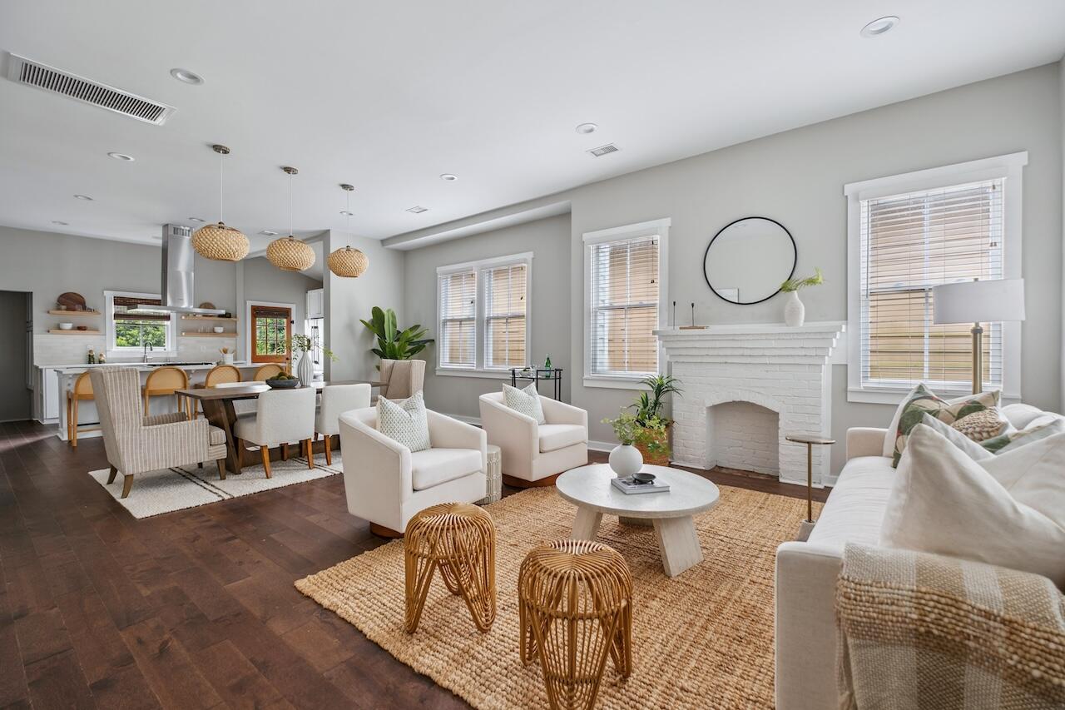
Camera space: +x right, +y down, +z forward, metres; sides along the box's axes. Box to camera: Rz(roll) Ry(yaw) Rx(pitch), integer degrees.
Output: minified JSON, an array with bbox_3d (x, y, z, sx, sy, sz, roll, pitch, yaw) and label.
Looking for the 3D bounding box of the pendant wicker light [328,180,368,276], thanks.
[{"bbox_3d":[-2.182,-1.454,5.251,0.430,1.084,0.430,0,1,38],"label":"pendant wicker light"}]

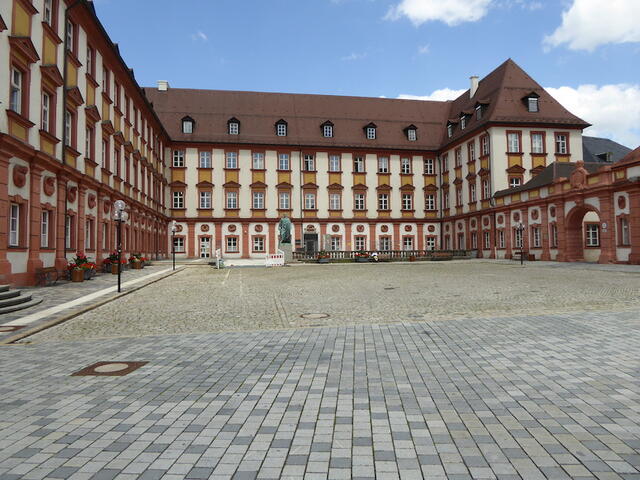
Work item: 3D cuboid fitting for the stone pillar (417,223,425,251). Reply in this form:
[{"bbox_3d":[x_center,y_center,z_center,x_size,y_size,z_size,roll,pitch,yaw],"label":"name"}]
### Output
[{"bbox_3d":[12.621,-0.097,58.015,0.940,4.207,0.400,0,-2,-10],"label":"stone pillar"}]

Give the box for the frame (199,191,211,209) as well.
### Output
[{"bbox_3d":[-13.276,-4.623,53.948,1.261,1.967,0.150,0,-2,-10],"label":"frame"}]

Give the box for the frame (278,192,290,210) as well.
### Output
[{"bbox_3d":[-4.437,-4.879,58.421,1.250,2.060,0.180,0,-2,-10],"label":"frame"}]

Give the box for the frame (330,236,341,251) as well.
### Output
[{"bbox_3d":[1.991,0.516,55.440,1.191,1.704,0.150,0,-2,-10],"label":"frame"}]

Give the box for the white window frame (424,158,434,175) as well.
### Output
[{"bbox_3d":[14.537,-9.744,61.527,1.340,2.030,0.200,0,-2,-10],"label":"white window frame"}]

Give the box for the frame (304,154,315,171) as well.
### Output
[{"bbox_3d":[-1.245,-9.382,56.204,1.291,2.043,0.150,0,-2,-10],"label":"frame"}]

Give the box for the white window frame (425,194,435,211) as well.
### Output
[{"bbox_3d":[14.690,-5.034,61.556,1.340,2.030,0.200,0,-2,-10],"label":"white window frame"}]

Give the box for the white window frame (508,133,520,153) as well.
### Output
[{"bbox_3d":[19.416,-9.693,46.302,1.252,1.909,0.150,0,-2,-10],"label":"white window frame"}]

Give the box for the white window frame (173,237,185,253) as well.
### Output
[{"bbox_3d":[-16.213,0.564,53.263,1.222,1.706,0.150,0,-2,-10],"label":"white window frame"}]

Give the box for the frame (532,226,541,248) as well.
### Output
[{"bbox_3d":[19.498,-0.224,41.397,0.180,1.780,1.100,0,-2,-10],"label":"frame"}]

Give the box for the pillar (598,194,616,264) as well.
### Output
[{"bbox_3d":[19.877,-0.752,31.900,0.500,4.900,1.000,0,-2,-7],"label":"pillar"}]

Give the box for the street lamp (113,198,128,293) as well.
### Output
[{"bbox_3d":[-7.333,0.237,16.944,0.580,3.380,0.500,0,-2,-23],"label":"street lamp"}]

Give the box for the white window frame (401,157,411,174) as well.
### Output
[{"bbox_3d":[10.672,-9.166,57.291,1.212,1.991,0.150,0,-2,-10],"label":"white window frame"}]

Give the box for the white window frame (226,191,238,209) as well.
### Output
[{"bbox_3d":[-10.118,-4.576,53.476,1.186,1.844,0.150,0,-2,-10],"label":"white window frame"}]

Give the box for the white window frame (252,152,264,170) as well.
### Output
[{"bbox_3d":[-7.653,-9.840,58.083,1.250,2.100,0.180,0,-2,-10],"label":"white window frame"}]

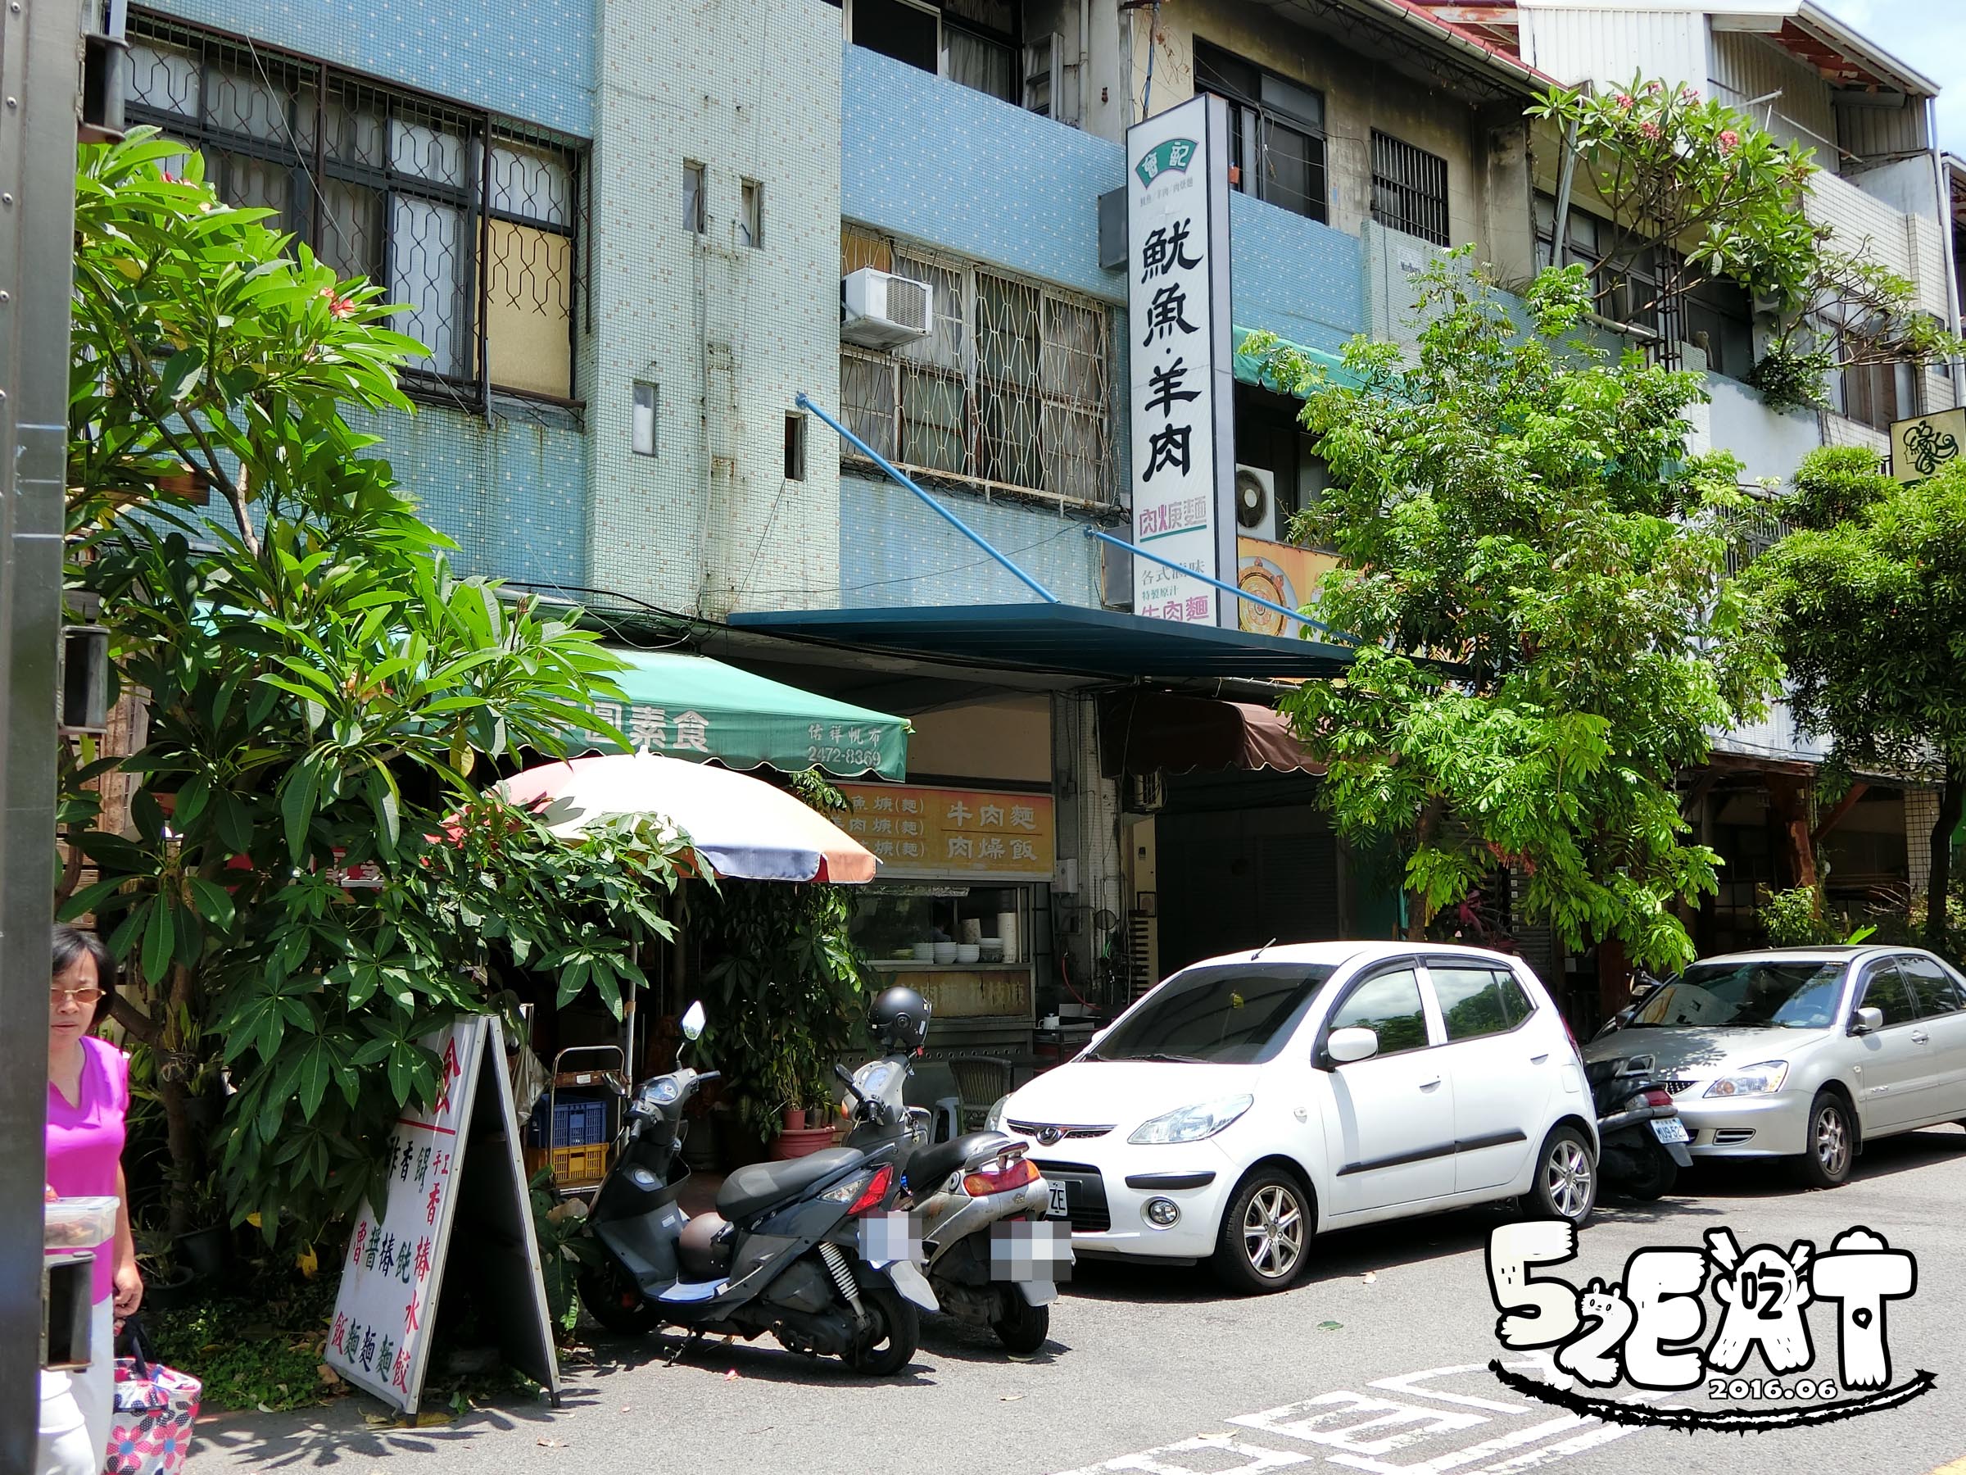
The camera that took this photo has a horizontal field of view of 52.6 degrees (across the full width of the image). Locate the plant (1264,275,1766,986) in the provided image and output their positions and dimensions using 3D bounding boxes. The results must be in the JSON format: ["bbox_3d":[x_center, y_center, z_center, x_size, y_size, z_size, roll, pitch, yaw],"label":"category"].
[{"bbox_3d":[3.689,-0.357,13.520,3.500,5.960,3.400,5,-8,-41],"label":"plant"}]

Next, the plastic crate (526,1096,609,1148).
[{"bbox_3d":[-2.370,2.144,11.104,0.350,0.260,0.470,5,-8,-41],"label":"plastic crate"}]

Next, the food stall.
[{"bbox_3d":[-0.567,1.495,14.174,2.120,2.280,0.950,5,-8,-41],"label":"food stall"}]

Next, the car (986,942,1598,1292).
[{"bbox_3d":[1.584,1.821,10.129,3.570,1.540,1.600,5,-8,-41],"label":"car"}]

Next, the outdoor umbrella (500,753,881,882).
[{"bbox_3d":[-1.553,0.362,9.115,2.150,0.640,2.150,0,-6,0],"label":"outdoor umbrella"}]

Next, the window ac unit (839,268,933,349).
[{"bbox_3d":[-0.740,-2.909,13.670,0.570,0.370,0.520,5,-8,-41],"label":"window ac unit"}]

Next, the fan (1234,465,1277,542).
[{"bbox_3d":[2.105,-1.972,16.539,0.680,0.550,0.300,5,-8,-41],"label":"fan"}]

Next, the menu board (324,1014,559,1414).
[{"bbox_3d":[-1.895,1.614,6.965,0.500,1.280,0.970,4,-7,-32],"label":"menu board"}]

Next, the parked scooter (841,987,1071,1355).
[{"bbox_3d":[-0.134,1.730,7.938,0.680,1.250,1.800,3,-7,-27],"label":"parked scooter"}]

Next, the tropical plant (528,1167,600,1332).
[{"bbox_3d":[-1.686,2.023,7.826,0.420,0.650,0.420,5,-8,-41],"label":"tropical plant"}]

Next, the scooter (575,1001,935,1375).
[{"bbox_3d":[-0.835,1.674,7.482,1.820,1.260,0.700,-5,-8,37],"label":"scooter"}]

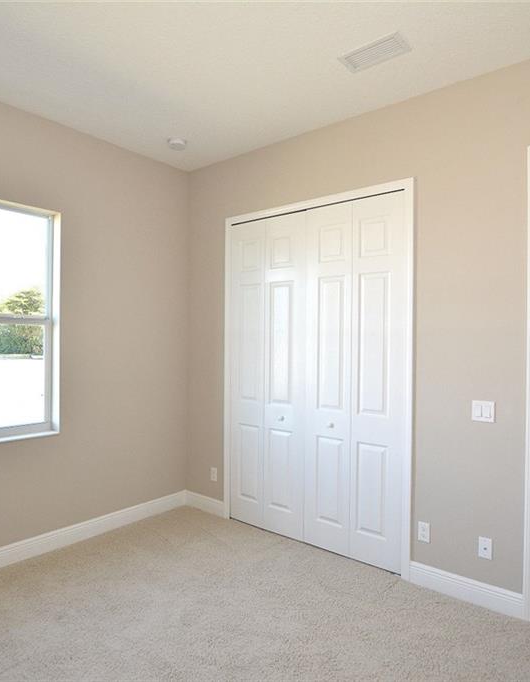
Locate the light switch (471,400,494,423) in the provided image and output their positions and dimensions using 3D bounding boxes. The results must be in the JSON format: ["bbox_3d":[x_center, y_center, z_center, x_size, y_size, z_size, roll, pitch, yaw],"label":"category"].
[{"bbox_3d":[1.235,0.399,2.572,0.117,0.117,0.012,1,0,39],"label":"light switch"}]

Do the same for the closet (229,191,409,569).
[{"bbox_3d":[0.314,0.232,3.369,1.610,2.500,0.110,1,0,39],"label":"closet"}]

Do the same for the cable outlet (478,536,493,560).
[{"bbox_3d":[1.241,1.166,2.559,0.070,0.117,0.010,1,0,39],"label":"cable outlet"}]

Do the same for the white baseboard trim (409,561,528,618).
[{"bbox_3d":[1.143,1.429,2.636,0.625,0.133,0.017,1,0,39],"label":"white baseboard trim"}]

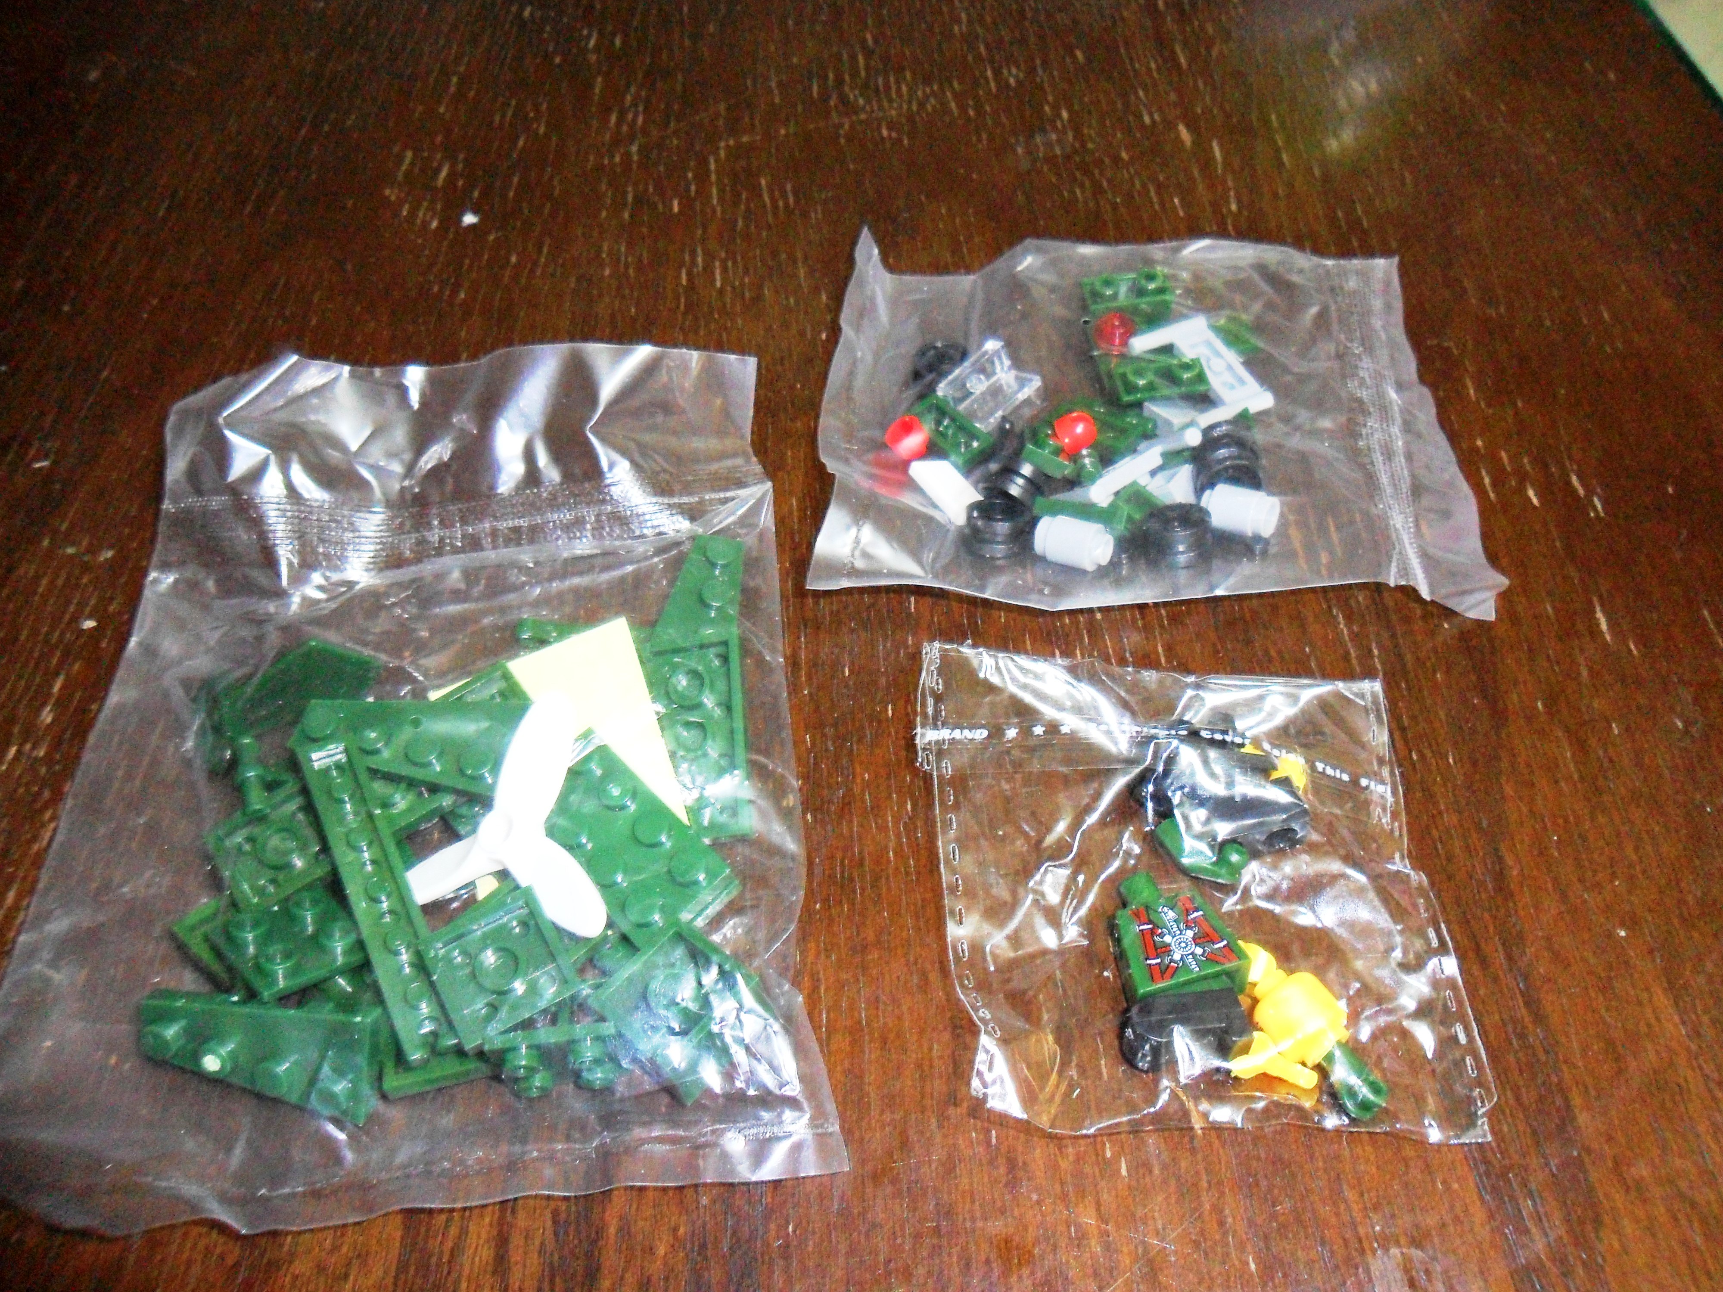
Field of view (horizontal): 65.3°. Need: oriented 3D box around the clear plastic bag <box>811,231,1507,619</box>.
[{"bbox_3d":[0.050,-0.046,0.236,0.113,0.020,0.087,2,54,2],"label":"clear plastic bag"}]

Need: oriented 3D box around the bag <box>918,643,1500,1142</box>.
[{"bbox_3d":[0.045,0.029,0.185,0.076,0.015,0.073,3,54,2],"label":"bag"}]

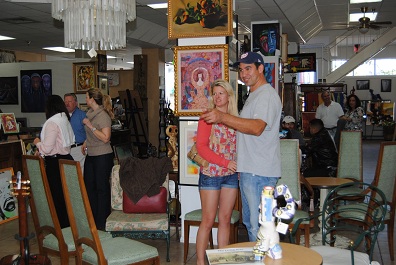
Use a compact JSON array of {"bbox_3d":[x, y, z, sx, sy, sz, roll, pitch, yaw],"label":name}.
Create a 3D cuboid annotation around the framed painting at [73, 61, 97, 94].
[{"bbox_3d":[-1.869,-0.895,8.400,0.420,0.520,0.050,0,2,10],"label":"framed painting"}]

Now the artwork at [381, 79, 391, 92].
[{"bbox_3d":[6.891,-1.702,18.500,0.375,0.450,0.040,-1,2,0],"label":"artwork"}]

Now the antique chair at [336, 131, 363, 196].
[{"bbox_3d":[1.821,0.557,6.029,0.400,1.150,0.520,0,2,13],"label":"antique chair"}]

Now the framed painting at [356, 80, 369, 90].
[{"bbox_3d":[6.036,-1.716,18.500,0.480,0.360,0.040,-1,2,0],"label":"framed painting"}]

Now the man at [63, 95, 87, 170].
[{"bbox_3d":[-1.608,0.313,6.517,0.540,1.680,0.360,0,3,20],"label":"man"}]

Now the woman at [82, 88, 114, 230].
[{"bbox_3d":[-1.166,0.340,5.968,0.370,1.660,0.430,-1,2,-18],"label":"woman"}]

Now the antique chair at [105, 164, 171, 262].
[{"bbox_3d":[-0.588,0.775,5.076,0.610,0.850,0.740,-1,2,-3],"label":"antique chair"}]

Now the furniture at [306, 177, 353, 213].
[{"bbox_3d":[1.265,0.826,4.989,0.600,0.710,0.600,-1,2,0],"label":"furniture"}]

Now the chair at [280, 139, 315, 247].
[{"bbox_3d":[0.784,0.632,4.730,0.570,1.130,0.620,-1,2,5],"label":"chair"}]

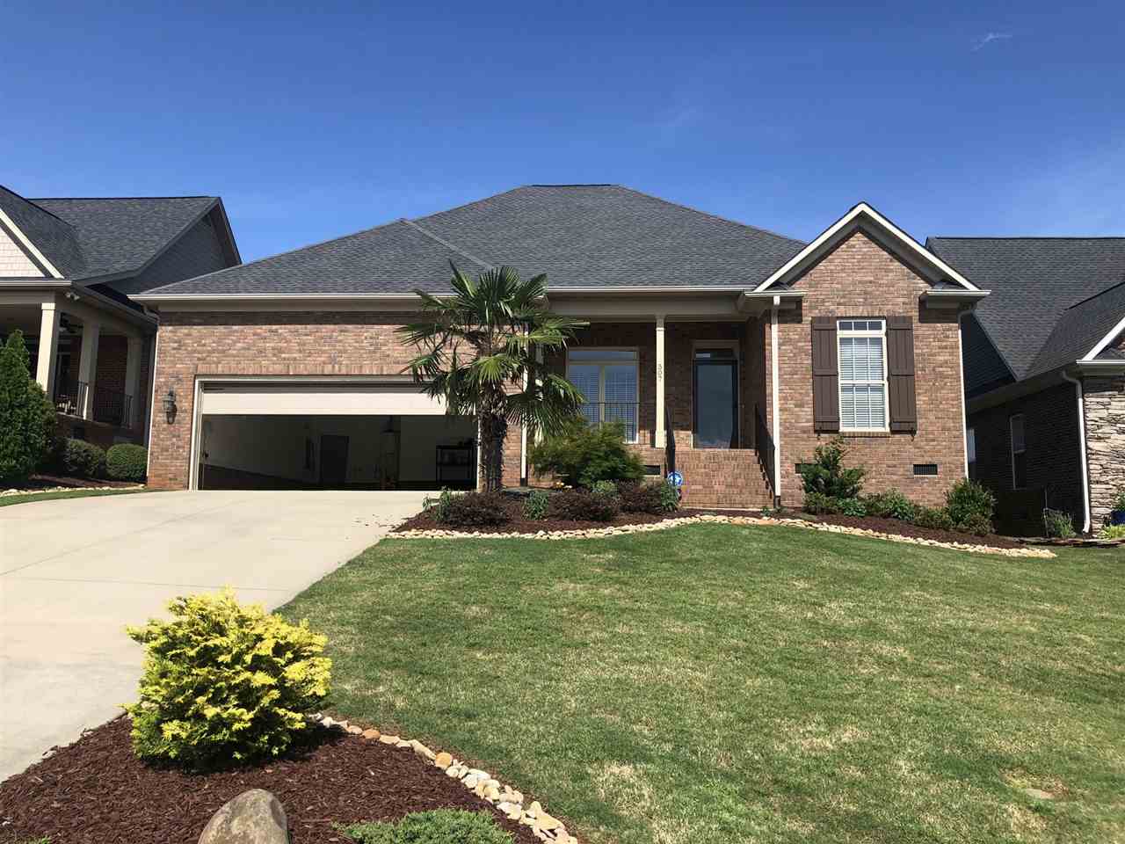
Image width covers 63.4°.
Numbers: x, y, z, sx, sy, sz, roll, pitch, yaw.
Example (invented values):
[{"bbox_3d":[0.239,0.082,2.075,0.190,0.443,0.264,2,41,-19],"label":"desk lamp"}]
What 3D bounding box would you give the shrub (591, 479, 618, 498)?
[{"bbox_3d":[0.688,1.122,14.988,0.434,0.376,0.434,0,-8,3],"label":"shrub"}]

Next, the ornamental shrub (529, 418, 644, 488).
[{"bbox_3d":[0.438,0.597,16.474,2.068,1.310,1.862,0,-8,3],"label":"ornamental shrub"}]

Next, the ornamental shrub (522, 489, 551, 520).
[{"bbox_3d":[-0.389,1.246,13.657,0.422,0.473,0.422,0,-8,3],"label":"ornamental shrub"}]

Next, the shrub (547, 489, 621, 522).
[{"bbox_3d":[0.289,1.111,12.267,0.948,0.457,0.900,0,-8,4],"label":"shrub"}]

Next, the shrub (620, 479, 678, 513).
[{"bbox_3d":[1.401,1.216,14.724,0.967,0.539,0.822,0,-8,3],"label":"shrub"}]

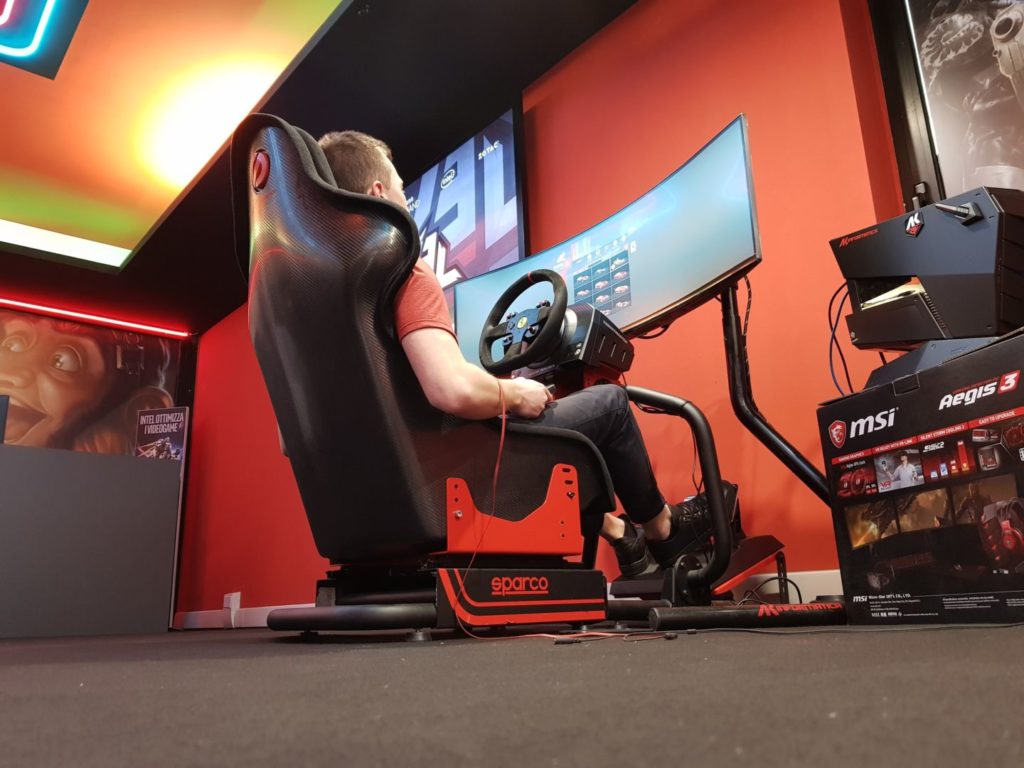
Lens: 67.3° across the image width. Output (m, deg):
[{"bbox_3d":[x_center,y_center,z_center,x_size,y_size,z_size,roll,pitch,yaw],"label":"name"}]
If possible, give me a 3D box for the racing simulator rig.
[{"bbox_3d":[0.014,0.011,1.921,1.520,1.150,1.300,12,-21,-41],"label":"racing simulator rig"}]

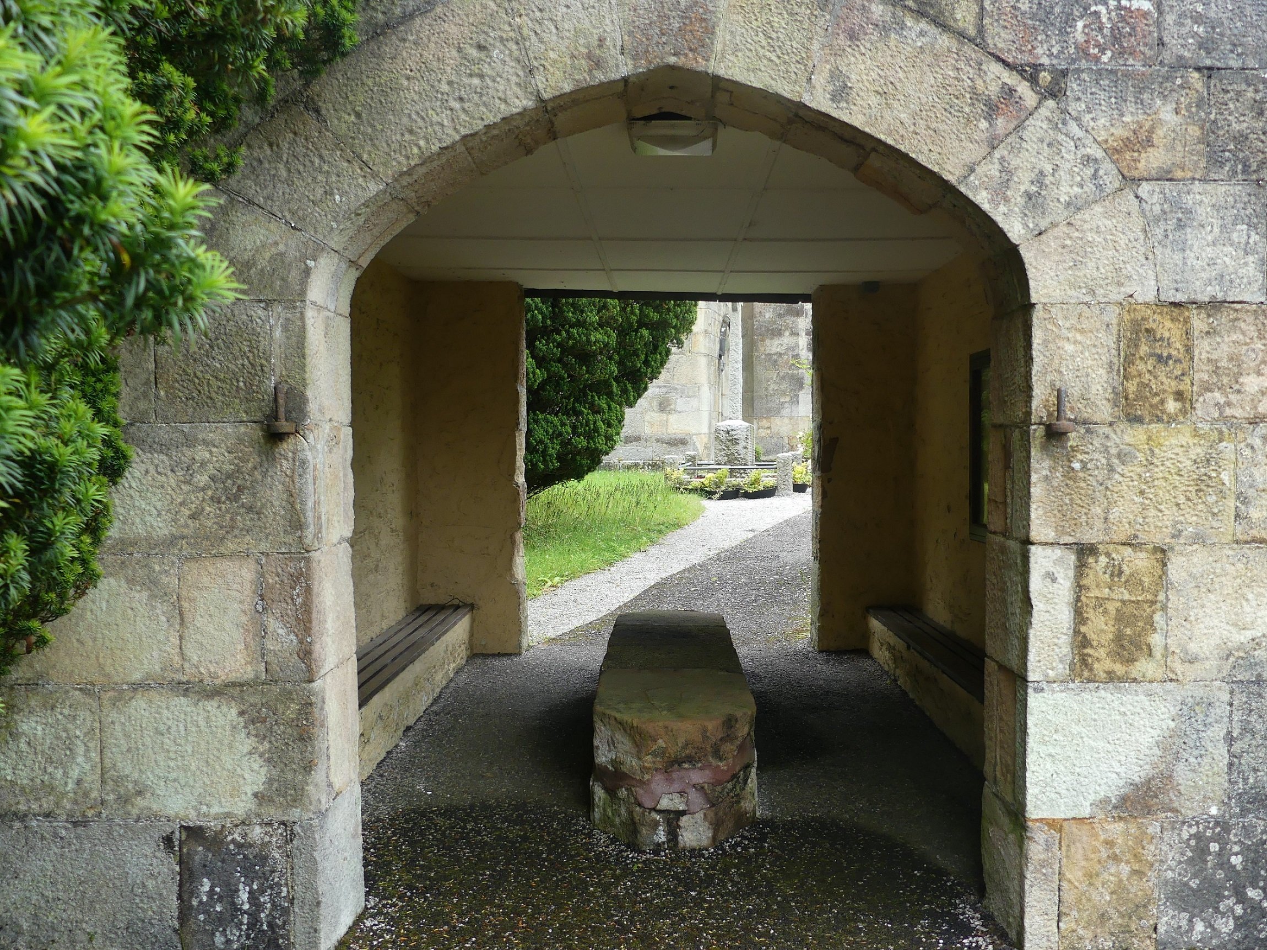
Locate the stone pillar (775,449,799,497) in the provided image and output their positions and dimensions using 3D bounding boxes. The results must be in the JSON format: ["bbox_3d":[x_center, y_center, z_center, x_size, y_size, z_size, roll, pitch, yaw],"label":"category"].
[{"bbox_3d":[2.548,0.000,20.452,0.260,0.722,0.260,0,2,15],"label":"stone pillar"}]

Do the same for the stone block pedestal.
[{"bbox_3d":[0.178,1.048,5.606,0.623,0.442,2.659,0,2,1],"label":"stone block pedestal"}]

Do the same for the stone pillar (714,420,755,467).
[{"bbox_3d":[1.794,-0.501,21.456,0.630,0.951,0.630,0,2,15],"label":"stone pillar"}]

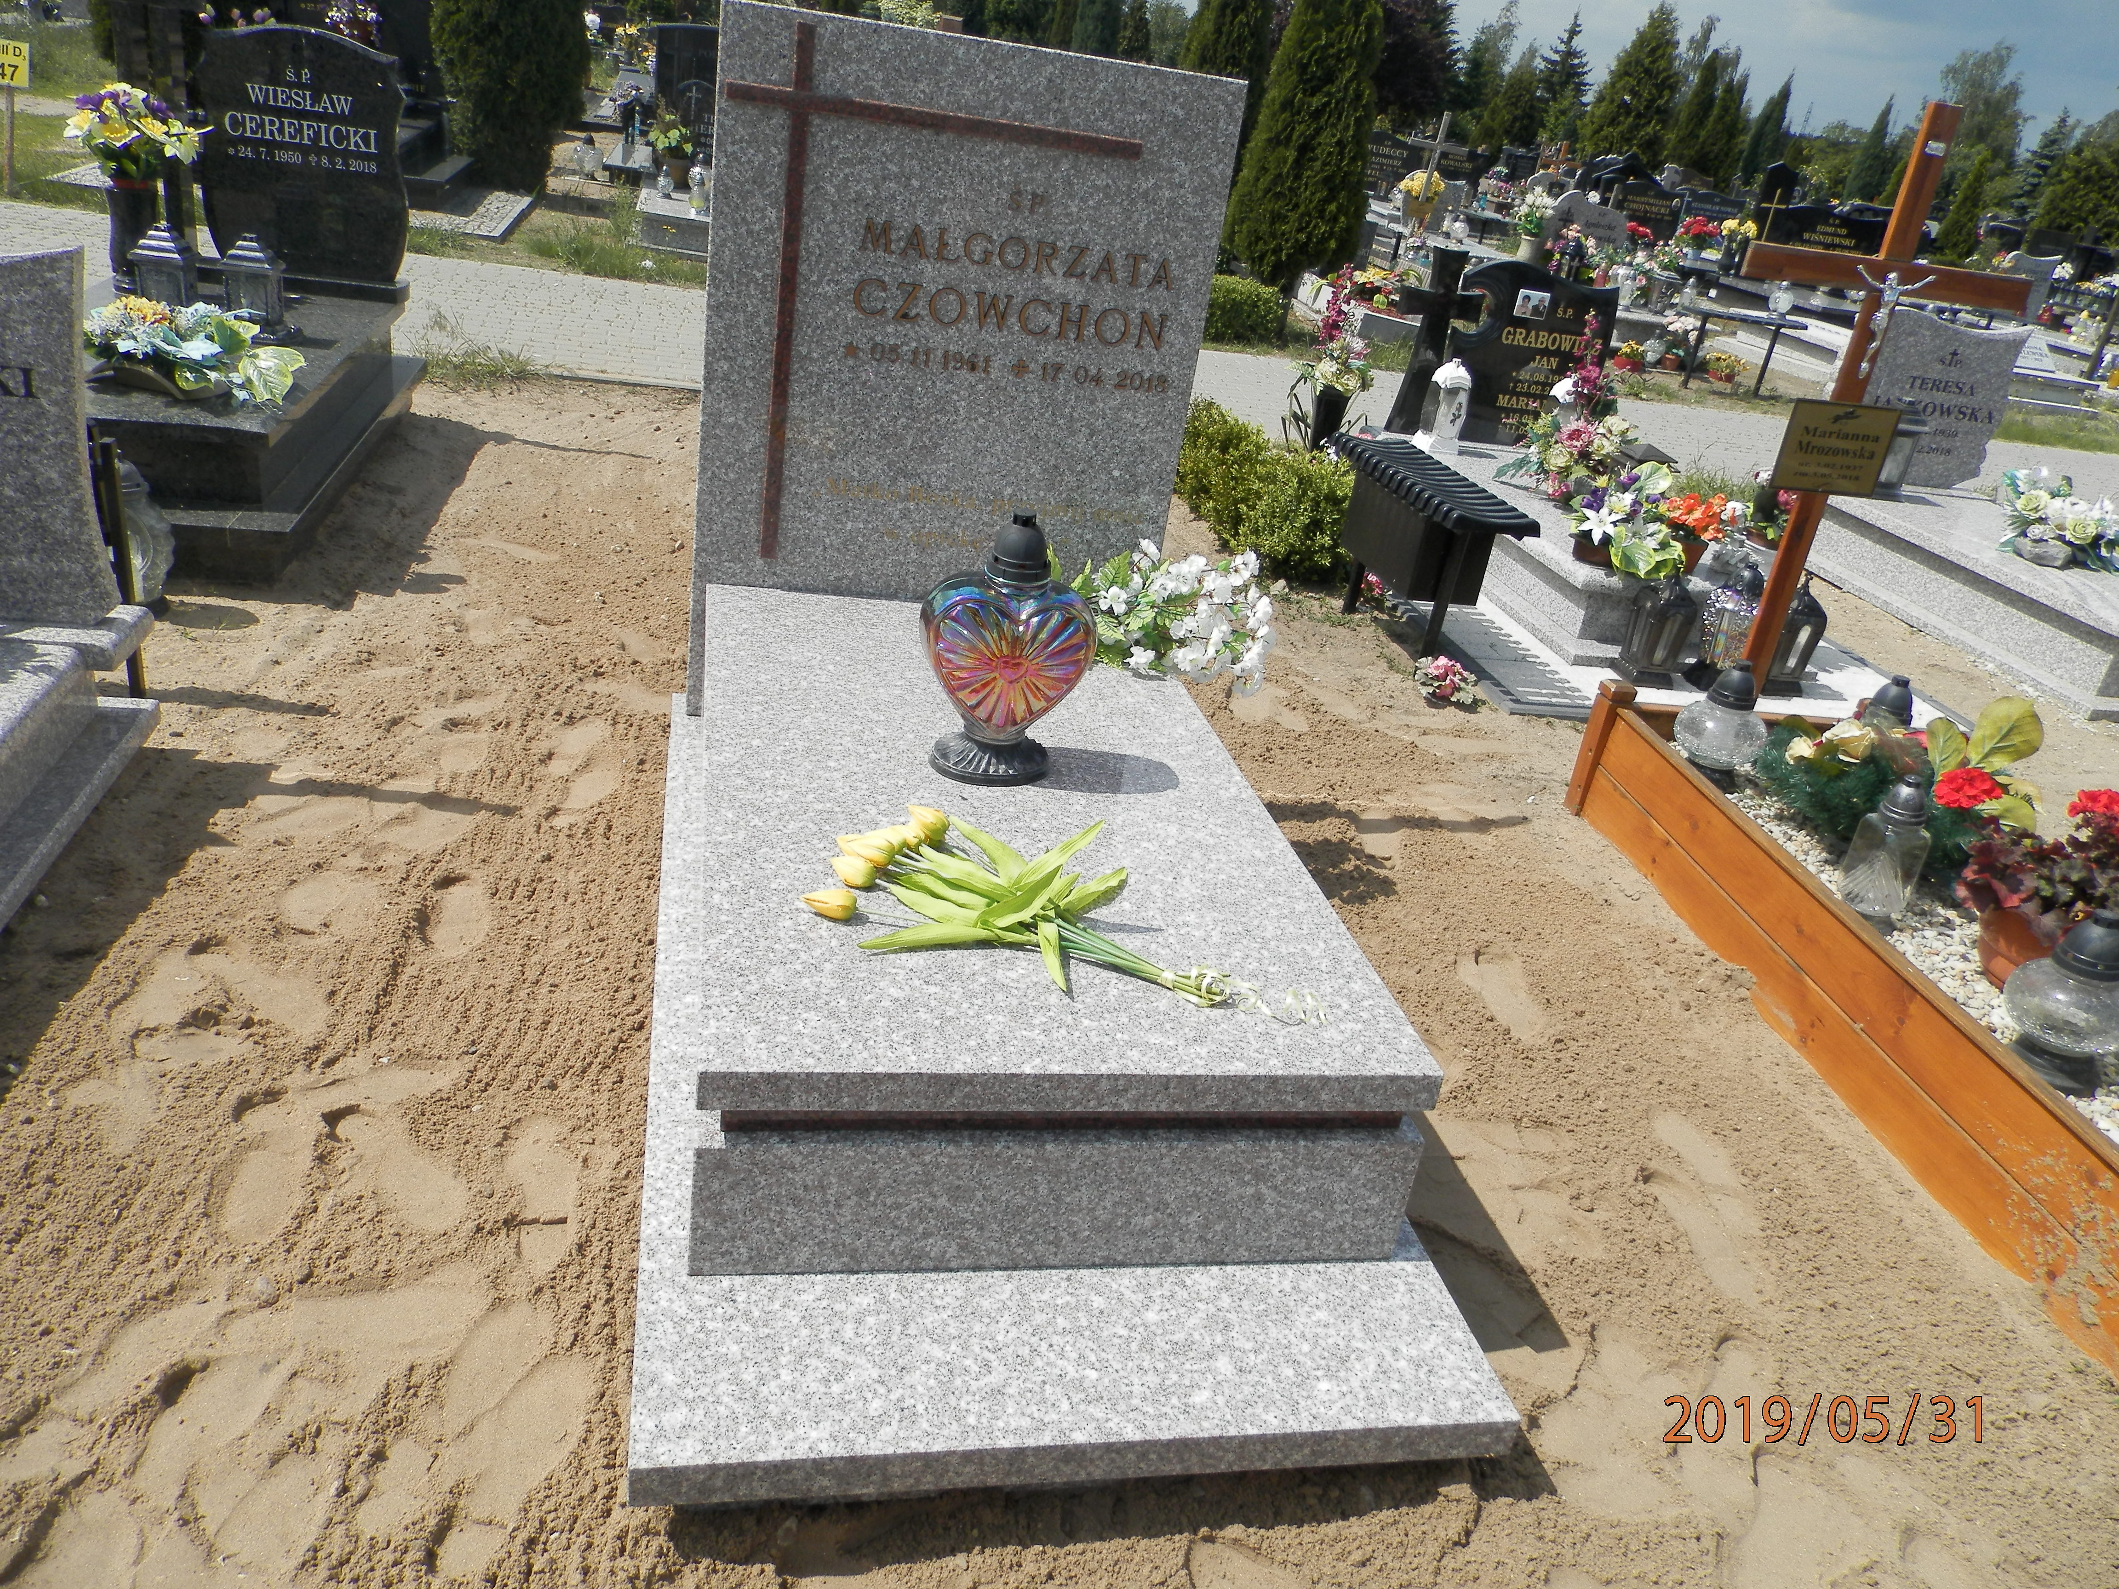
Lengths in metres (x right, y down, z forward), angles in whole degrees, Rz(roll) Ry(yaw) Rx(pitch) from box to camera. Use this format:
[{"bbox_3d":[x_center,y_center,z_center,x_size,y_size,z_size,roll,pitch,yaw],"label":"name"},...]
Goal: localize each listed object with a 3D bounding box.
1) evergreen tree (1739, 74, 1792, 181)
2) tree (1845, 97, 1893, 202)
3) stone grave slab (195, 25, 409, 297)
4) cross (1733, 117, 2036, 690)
[{"bbox_3d":[17.232,-15.609,37.359,0.900,3.710,0.900,3,26,-14],"label":"evergreen tree"},{"bbox_3d":[14.905,-11.341,28.376,0.950,2.812,0.950,3,26,-14],"label":"tree"},{"bbox_3d":[-2.393,-2.033,4.855,0.620,0.735,0.080,3,26,-14],"label":"stone grave slab"},{"bbox_3d":[1.494,-0.594,3.017,0.612,1.405,0.075,2,26,-13],"label":"cross"}]

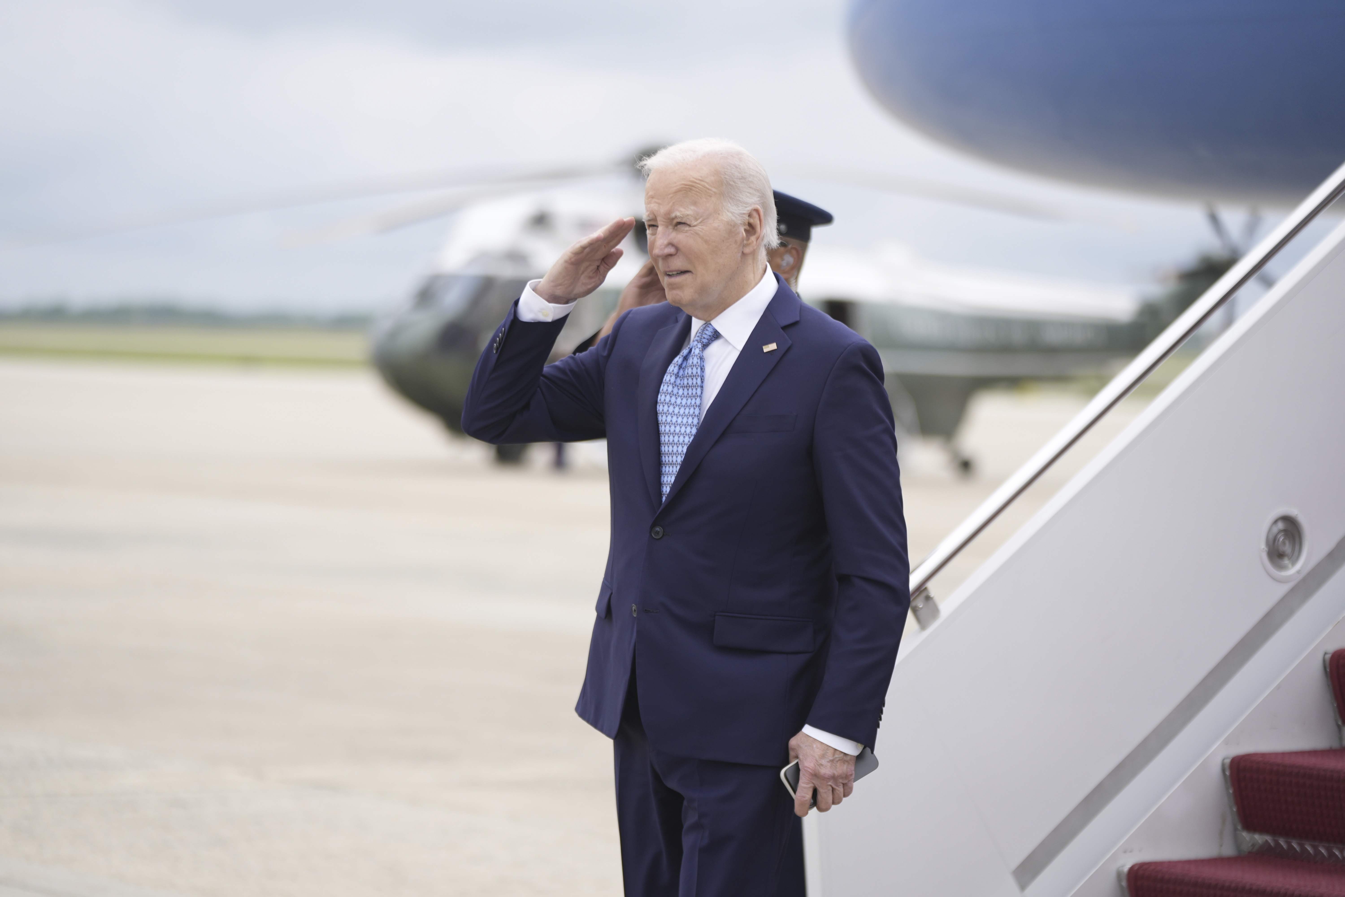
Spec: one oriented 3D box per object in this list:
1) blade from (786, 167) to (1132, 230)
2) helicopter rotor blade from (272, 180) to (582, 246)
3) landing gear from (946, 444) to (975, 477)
[{"bbox_3d":[3.305,-3.572,63.089,0.460,0.220,8.670,0,8,-40],"label":"blade"},{"bbox_3d":[-2.753,-3.414,62.555,0.460,0.220,8.690,3,11,32],"label":"helicopter rotor blade"},{"bbox_3d":[4.422,0.186,70.000,0.500,0.520,0.240,1,2,-35],"label":"landing gear"}]

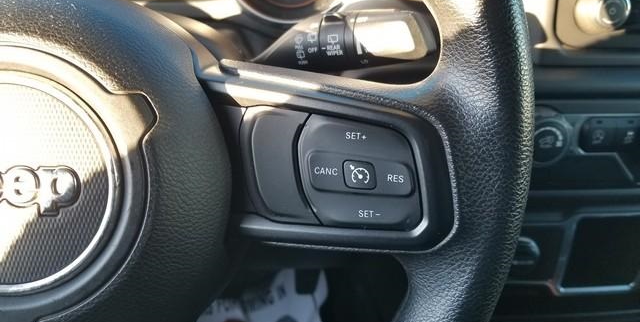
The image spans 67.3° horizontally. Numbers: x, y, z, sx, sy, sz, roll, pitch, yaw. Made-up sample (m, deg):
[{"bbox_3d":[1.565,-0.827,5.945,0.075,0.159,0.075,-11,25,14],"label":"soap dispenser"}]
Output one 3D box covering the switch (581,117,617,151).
[{"bbox_3d":[0.218,-0.021,0.377,0.027,0.026,0.012,0,11,0],"label":"switch"}]

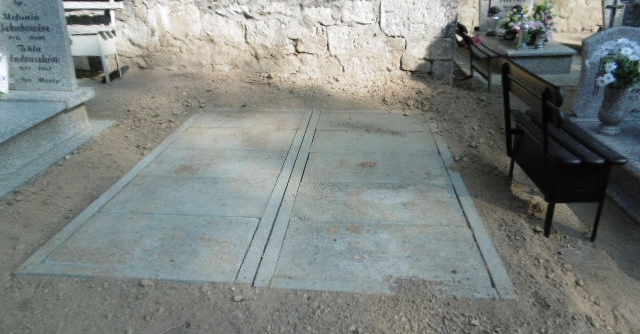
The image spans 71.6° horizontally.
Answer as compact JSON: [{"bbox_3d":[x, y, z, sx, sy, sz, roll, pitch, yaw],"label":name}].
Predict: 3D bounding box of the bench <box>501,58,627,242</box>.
[{"bbox_3d":[1.340,-0.168,2.620,0.478,0.846,0.883,1,22,5],"label":"bench"}]

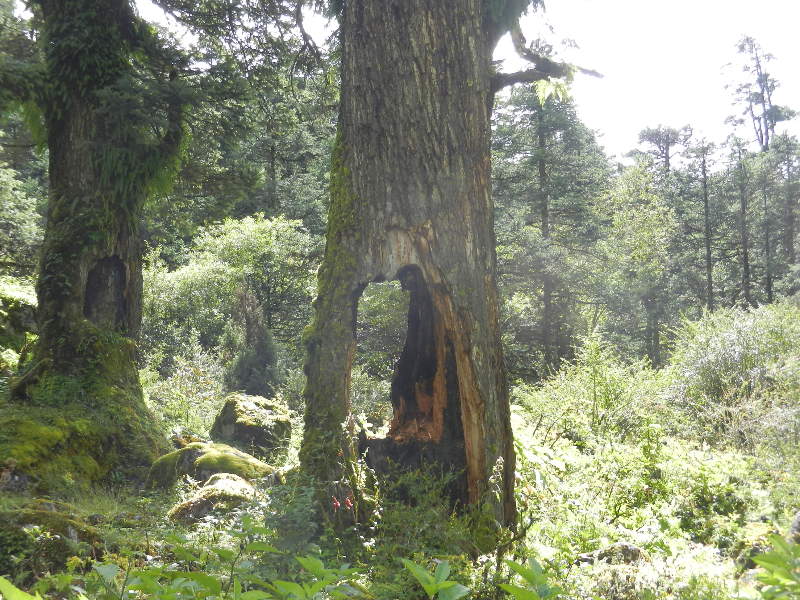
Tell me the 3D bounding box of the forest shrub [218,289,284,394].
[{"bbox_3d":[-1.981,0.594,18.500,0.850,1.450,0.800,-1,-5,0],"label":"forest shrub"}]

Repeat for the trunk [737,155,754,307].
[{"bbox_3d":[11.213,-2.158,45.000,0.380,5.100,0.370,-1,-5,0],"label":"trunk"}]

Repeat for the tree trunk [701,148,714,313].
[{"bbox_3d":[9.979,-2.191,45.000,0.300,5.300,0.300,-1,-5,0],"label":"tree trunk"}]

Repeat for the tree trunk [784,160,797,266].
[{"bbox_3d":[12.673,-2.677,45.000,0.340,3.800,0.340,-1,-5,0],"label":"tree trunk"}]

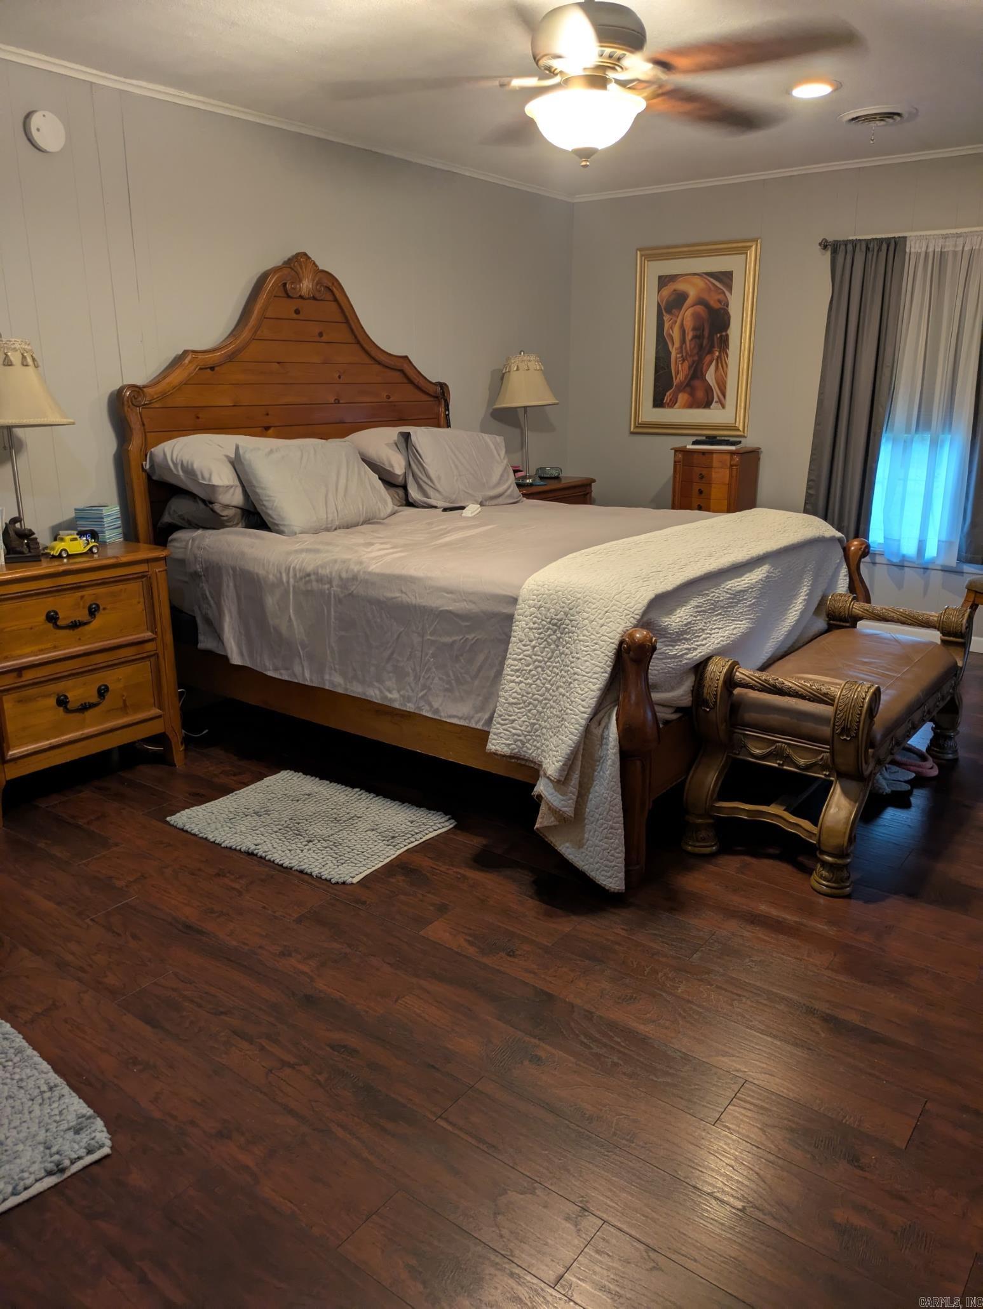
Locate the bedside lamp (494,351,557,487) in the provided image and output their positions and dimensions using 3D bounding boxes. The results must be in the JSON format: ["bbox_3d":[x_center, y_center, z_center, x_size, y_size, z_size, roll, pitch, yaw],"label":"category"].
[{"bbox_3d":[0.191,-1.362,5.454,0.375,0.765,0.375,0,17,0],"label":"bedside lamp"}]

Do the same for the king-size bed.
[{"bbox_3d":[0.079,-0.650,3.808,2.270,1.927,2.038,12,20,34],"label":"king-size bed"}]

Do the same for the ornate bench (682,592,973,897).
[{"bbox_3d":[1.203,0.204,3.233,0.541,0.620,1.375,12,20,34],"label":"ornate bench"}]

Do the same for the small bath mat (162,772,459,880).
[{"bbox_3d":[-0.591,0.540,3.137,0.781,0.025,0.492,11,20,32],"label":"small bath mat"}]

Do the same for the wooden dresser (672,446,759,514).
[{"bbox_3d":[1.294,-0.705,5.608,0.445,1.010,0.314,12,20,35],"label":"wooden dresser"}]

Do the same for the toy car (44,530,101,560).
[{"bbox_3d":[-1.502,-0.392,3.392,0.168,0.068,0.073,-14,21,-38],"label":"toy car"}]

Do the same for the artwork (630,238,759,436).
[{"bbox_3d":[1.176,-1.833,5.564,0.751,1.066,0.040,12,20,35],"label":"artwork"}]

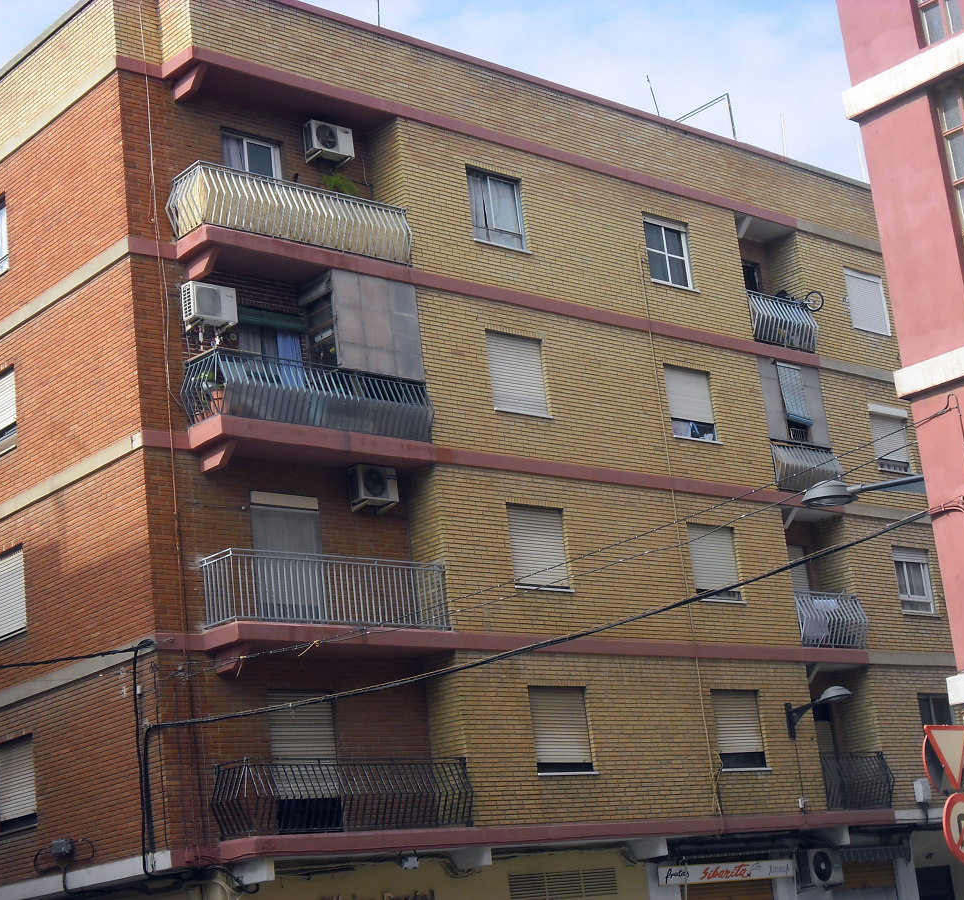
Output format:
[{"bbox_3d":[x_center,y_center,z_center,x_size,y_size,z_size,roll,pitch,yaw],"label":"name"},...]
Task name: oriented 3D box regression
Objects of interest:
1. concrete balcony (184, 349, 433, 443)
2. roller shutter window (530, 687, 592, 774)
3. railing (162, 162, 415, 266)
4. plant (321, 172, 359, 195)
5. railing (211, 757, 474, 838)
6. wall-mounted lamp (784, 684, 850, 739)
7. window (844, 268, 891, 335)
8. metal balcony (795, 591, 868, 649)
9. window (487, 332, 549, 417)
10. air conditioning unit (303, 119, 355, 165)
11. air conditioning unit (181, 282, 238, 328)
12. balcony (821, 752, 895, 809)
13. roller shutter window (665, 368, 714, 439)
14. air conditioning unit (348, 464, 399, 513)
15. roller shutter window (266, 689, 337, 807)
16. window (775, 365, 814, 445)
[{"bbox_3d":[-2.359,-0.551,25.751,3.905,1.217,0.950,7,-21,-41],"label":"concrete balcony"},{"bbox_3d":[1.189,4.363,28.069,1.220,1.330,0.150,8,-21,-41],"label":"roller shutter window"},{"bbox_3d":[-2.812,-3.311,26.915,3.978,1.131,0.897,7,-21,-41],"label":"railing"},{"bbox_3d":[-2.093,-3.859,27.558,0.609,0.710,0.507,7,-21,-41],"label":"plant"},{"bbox_3d":[-1.925,4.893,25.335,3.970,1.060,1.030,8,-21,-41],"label":"railing"},{"bbox_3d":[5.758,4.452,30.579,0.293,0.751,1.277,7,-21,-41],"label":"wall-mounted lamp"},{"bbox_3d":[7.719,-2.966,36.217,1.217,1.297,0.130,7,-21,-41],"label":"window"},{"bbox_3d":[6.222,2.985,31.874,1.805,0.984,0.240,7,-21,-41],"label":"metal balcony"},{"bbox_3d":[0.553,-1.197,28.841,1.219,1.342,0.130,7,-21,-41],"label":"window"},{"bbox_3d":[-2.395,-4.804,28.177,0.773,0.497,0.260,7,-21,-41],"label":"air conditioning unit"},{"bbox_3d":[-3.998,-2.126,26.500,0.790,0.540,0.280,8,-21,-41],"label":"air conditioning unit"},{"bbox_3d":[6.304,5.829,31.312,1.775,1.095,0.850,7,-21,-41],"label":"balcony"},{"bbox_3d":[3.653,-0.789,31.597,1.209,1.330,0.130,7,-21,-41],"label":"roller shutter window"},{"bbox_3d":[-1.660,0.541,27.646,0.720,0.550,0.290,8,-21,-41],"label":"air conditioning unit"},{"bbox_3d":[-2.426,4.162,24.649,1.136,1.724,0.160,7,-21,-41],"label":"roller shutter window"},{"bbox_3d":[5.862,-0.904,33.560,0.731,1.472,0.156,7,-21,-41],"label":"window"}]

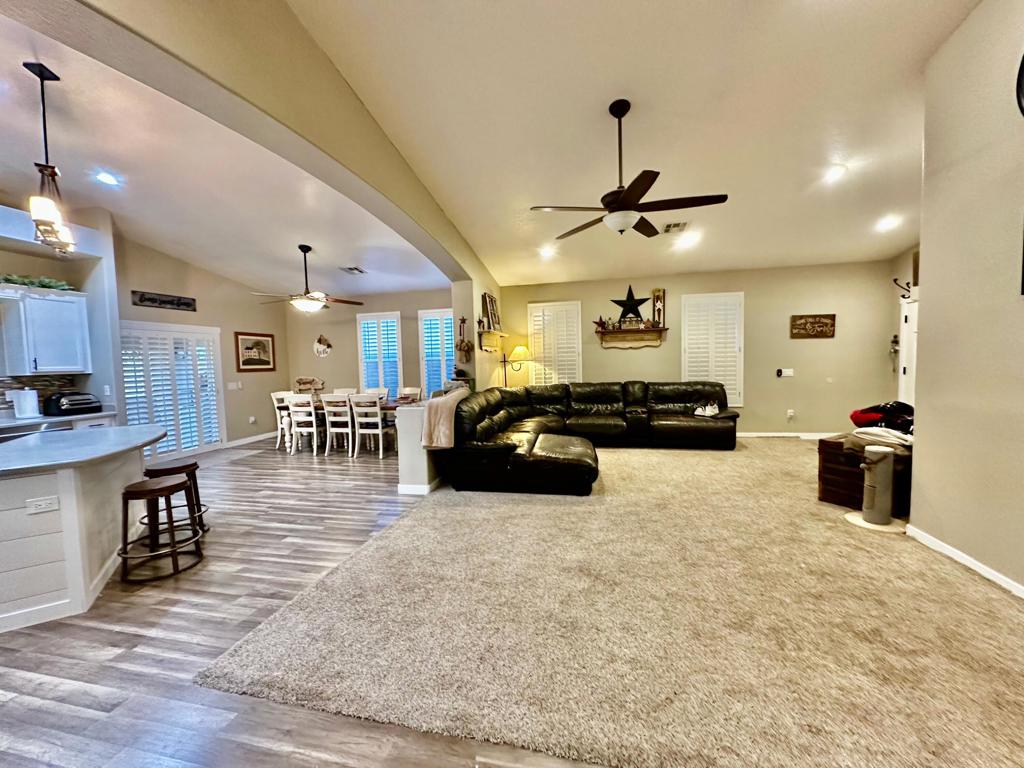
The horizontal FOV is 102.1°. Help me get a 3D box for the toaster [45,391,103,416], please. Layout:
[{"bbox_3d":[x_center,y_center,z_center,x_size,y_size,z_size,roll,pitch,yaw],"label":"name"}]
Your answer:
[{"bbox_3d":[-4.954,0.231,4.680,0.260,0.225,0.370,-1,3,13],"label":"toaster"}]

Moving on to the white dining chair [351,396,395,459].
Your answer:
[{"bbox_3d":[-2.076,0.610,6.314,0.470,0.950,0.550,-1,3,13],"label":"white dining chair"}]

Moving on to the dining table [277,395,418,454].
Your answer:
[{"bbox_3d":[-2.625,0.704,6.990,2.180,0.760,1.000,-1,3,13],"label":"dining table"}]

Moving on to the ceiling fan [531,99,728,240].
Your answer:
[{"bbox_3d":[0.916,-1.748,3.302,1.500,1.060,1.500,-1,3,13],"label":"ceiling fan"}]

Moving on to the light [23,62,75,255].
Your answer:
[{"bbox_3d":[-3.511,-1.676,3.151,0.200,1.330,0.660,-4,4,-32],"label":"light"}]

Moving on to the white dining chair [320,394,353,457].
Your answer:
[{"bbox_3d":[-2.662,0.625,6.552,0.460,0.970,0.500,-1,3,13],"label":"white dining chair"}]

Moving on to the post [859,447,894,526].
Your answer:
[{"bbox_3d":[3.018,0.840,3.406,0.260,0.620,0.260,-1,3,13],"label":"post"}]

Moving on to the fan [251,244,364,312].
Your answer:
[{"bbox_3d":[-3.036,-1.540,6.122,1.600,0.959,1.600,-1,3,13],"label":"fan"}]

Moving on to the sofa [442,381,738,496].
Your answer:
[{"bbox_3d":[1.385,0.547,5.660,3.540,0.970,3.290,-1,3,13],"label":"sofa"}]

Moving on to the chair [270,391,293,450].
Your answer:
[{"bbox_3d":[-3.682,0.607,7.098,0.550,0.950,0.480,-1,3,13],"label":"chair"}]

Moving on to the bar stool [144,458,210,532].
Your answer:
[{"bbox_3d":[-2.853,0.986,3.513,0.460,0.610,0.460,-1,3,13],"label":"bar stool"}]

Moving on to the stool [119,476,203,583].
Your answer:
[{"bbox_3d":[-2.496,1.010,2.940,0.460,0.610,0.460,-1,3,13],"label":"stool"}]

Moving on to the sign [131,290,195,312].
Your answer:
[{"bbox_3d":[-5.284,-1.261,6.342,0.025,0.210,0.930,-1,3,13],"label":"sign"}]

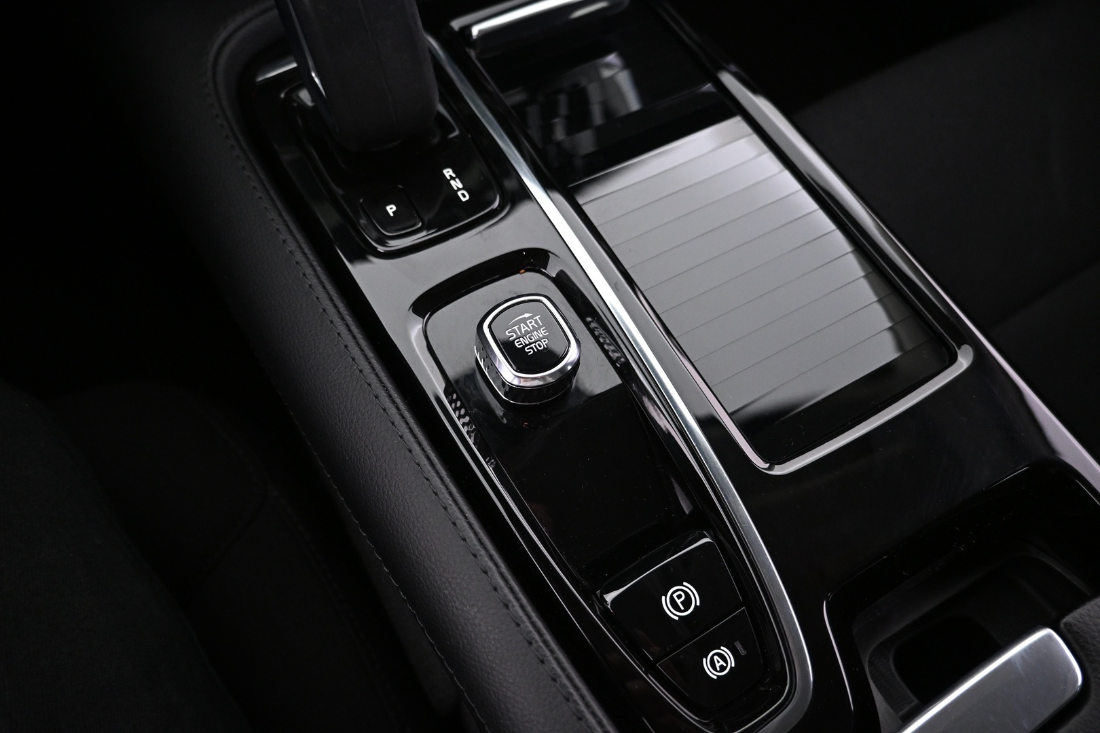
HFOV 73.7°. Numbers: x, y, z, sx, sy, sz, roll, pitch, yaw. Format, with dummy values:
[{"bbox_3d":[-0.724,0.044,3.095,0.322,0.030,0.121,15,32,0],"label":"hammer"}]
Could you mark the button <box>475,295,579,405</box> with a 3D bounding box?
[{"bbox_3d":[-0.009,-0.007,0.289,0.036,0.017,0.037,-26,67,-16],"label":"button"}]

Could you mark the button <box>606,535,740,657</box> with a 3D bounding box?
[{"bbox_3d":[0.044,0.082,0.254,0.049,0.013,0.027,-26,67,-16],"label":"button"}]

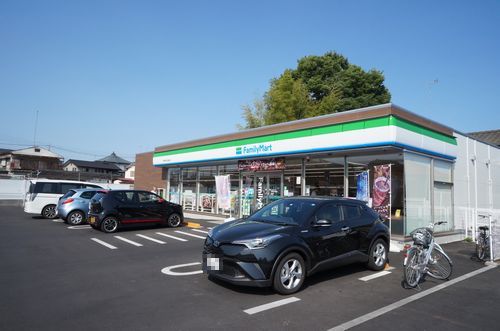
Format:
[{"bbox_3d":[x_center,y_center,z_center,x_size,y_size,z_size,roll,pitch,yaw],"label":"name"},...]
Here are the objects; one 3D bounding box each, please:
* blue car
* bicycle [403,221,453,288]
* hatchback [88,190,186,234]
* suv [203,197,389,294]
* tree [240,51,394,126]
[{"bbox_3d":[-6.396,1.749,14.764,3.890,1.475,1.695,5,-5,-41],"label":"blue car"},{"bbox_3d":[3.236,1.600,6.116,1.750,1.070,0.570,5,-5,-37],"label":"bicycle"},{"bbox_3d":[-4.222,1.652,12.737,3.395,1.500,1.475,5,-5,-42],"label":"hatchback"},{"bbox_3d":[1.053,1.340,6.649,4.360,1.550,1.795,5,-5,-40],"label":"suv"},{"bbox_3d":[6.206,-3.000,32.000,14.000,14.600,13.000,2,-5,0],"label":"tree"}]

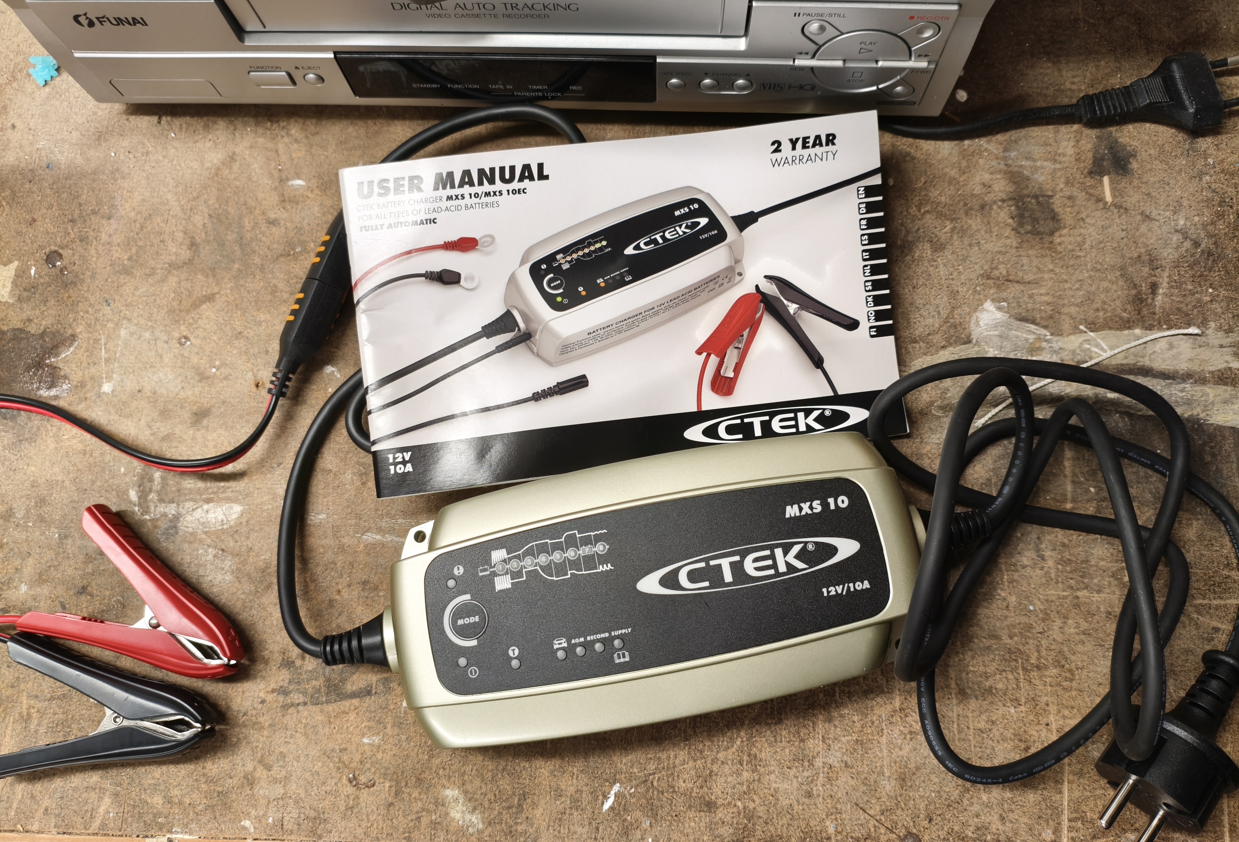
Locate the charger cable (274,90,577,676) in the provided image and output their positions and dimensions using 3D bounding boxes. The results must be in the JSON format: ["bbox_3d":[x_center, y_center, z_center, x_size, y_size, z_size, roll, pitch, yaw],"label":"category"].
[{"bbox_3d":[-0.073,-0.016,0.363,0.120,0.025,0.219,0,82,2],"label":"charger cable"}]

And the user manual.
[{"bbox_3d":[0.003,-0.046,0.367,0.210,0.008,0.127,-7,92,-2],"label":"user manual"}]

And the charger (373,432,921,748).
[{"bbox_3d":[0.013,0.060,0.337,0.196,0.050,0.095,-11,82,0],"label":"charger"}]

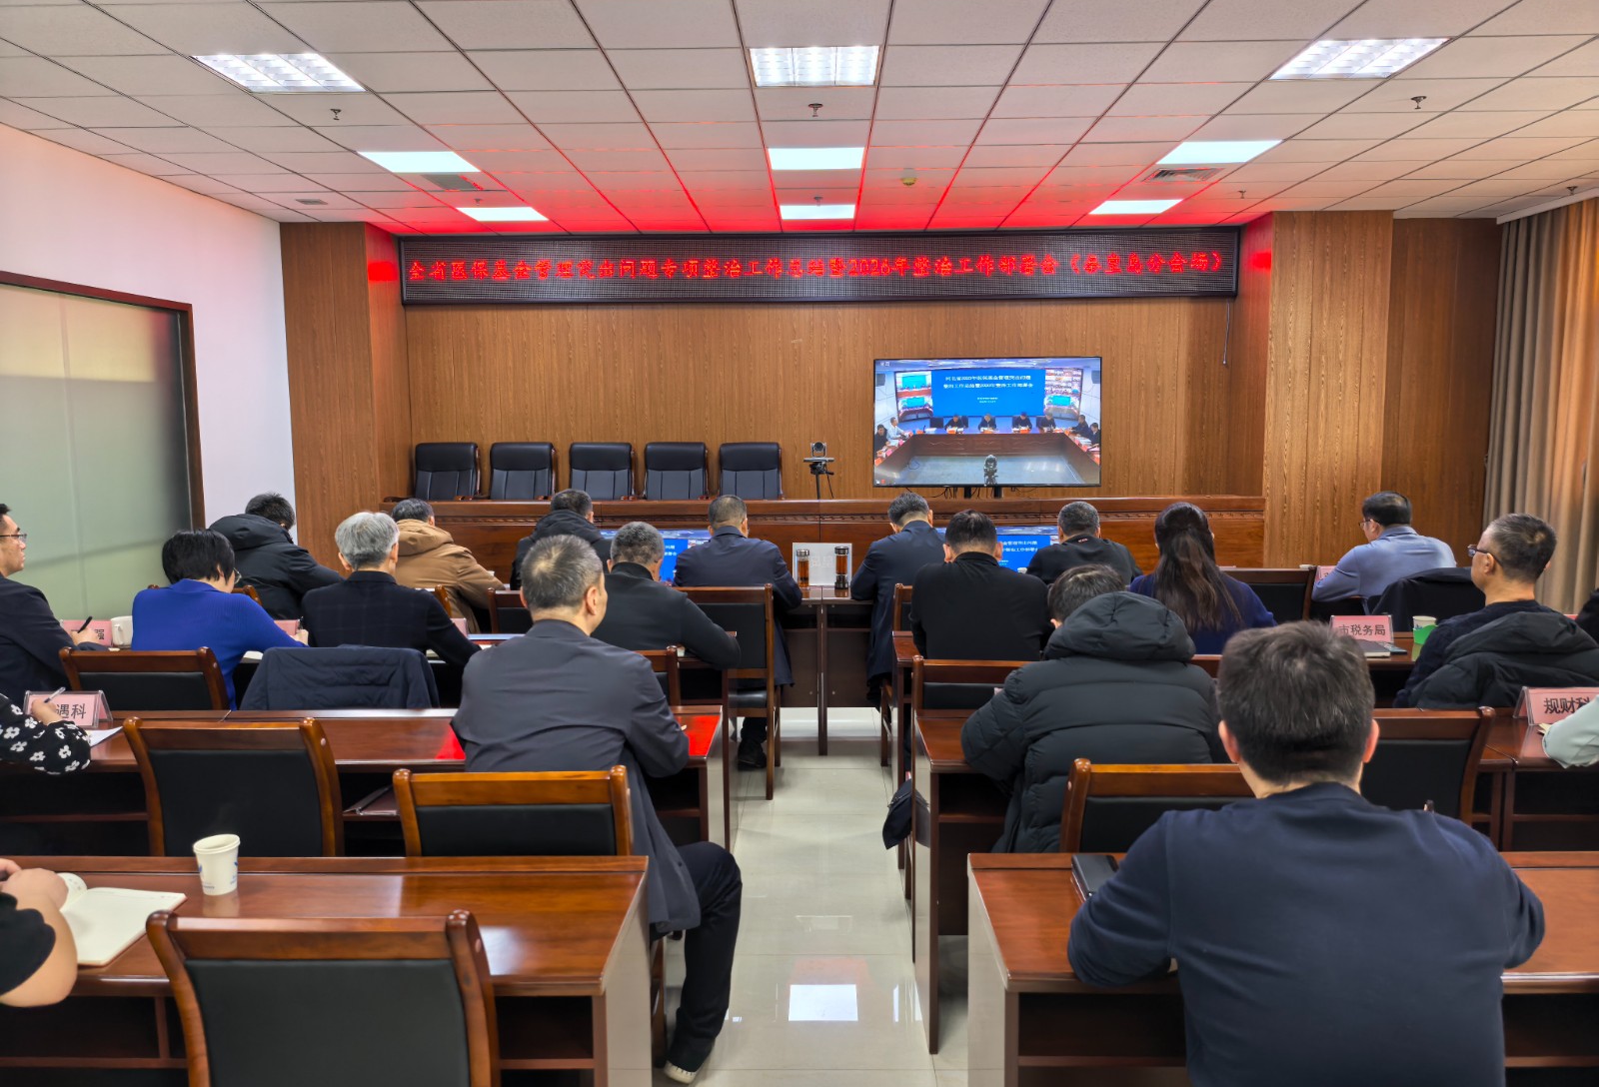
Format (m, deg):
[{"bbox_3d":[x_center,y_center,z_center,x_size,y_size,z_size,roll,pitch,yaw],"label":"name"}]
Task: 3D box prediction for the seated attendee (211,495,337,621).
[{"bbox_3d":[-2.358,0.408,5.127,0.570,1.290,0.760,1,6,9],"label":"seated attendee"}]

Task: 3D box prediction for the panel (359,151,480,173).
[{"bbox_3d":[-2.355,-2.391,6.915,0.600,0.050,0.580,0,6,1],"label":"panel"}]

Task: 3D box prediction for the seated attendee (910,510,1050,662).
[{"bbox_3d":[0.604,0.542,3.816,0.500,1.320,0.750,0,7,1],"label":"seated attendee"}]

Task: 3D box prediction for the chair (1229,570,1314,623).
[{"bbox_3d":[2.130,0.547,5.376,0.470,0.930,0.550,0,7,1],"label":"chair"}]

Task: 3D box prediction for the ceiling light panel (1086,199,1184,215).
[{"bbox_3d":[2.524,-2.529,8.351,0.590,0.040,0.590,0,6,1],"label":"ceiling light panel"}]

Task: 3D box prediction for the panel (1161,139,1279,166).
[{"bbox_3d":[2.505,-2.369,6.679,0.595,0.050,0.595,0,7,1],"label":"panel"}]

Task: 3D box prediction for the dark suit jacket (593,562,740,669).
[{"bbox_3d":[-0.521,0.384,3.699,0.580,0.650,0.480,0,7,5],"label":"dark suit jacket"}]

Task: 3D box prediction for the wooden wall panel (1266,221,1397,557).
[{"bbox_3d":[4.188,-0.999,8.879,0.940,3.227,0.100,0,6,1],"label":"wooden wall panel"}]

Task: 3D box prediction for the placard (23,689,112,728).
[{"bbox_3d":[-2.070,0.464,3.120,0.207,0.092,0.092,0,6,1],"label":"placard"}]

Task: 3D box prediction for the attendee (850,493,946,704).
[{"bbox_3d":[0.517,0.414,5.038,0.580,1.280,0.820,0,6,1],"label":"attendee"}]

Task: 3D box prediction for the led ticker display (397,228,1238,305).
[{"bbox_3d":[0.145,-2.323,9.328,6.999,0.570,0.120,0,6,1],"label":"led ticker display"}]

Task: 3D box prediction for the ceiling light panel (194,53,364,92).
[{"bbox_3d":[-2.416,-2.209,5.185,0.600,0.050,0.580,0,6,1],"label":"ceiling light panel"}]

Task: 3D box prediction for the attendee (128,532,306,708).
[{"bbox_3d":[-1.898,0.566,3.788,0.520,1.240,0.680,1,7,9],"label":"attendee"}]

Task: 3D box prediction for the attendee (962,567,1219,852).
[{"bbox_3d":[0.680,0.677,2.679,0.570,1.280,0.840,0,6,1],"label":"attendee"}]

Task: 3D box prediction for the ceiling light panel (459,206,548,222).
[{"bbox_3d":[-2.258,-2.549,8.525,0.595,0.050,0.595,0,7,1],"label":"ceiling light panel"}]

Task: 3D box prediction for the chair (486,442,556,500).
[{"bbox_3d":[-2.305,-0.263,9.007,0.620,1.100,0.660,0,7,1],"label":"chair"}]

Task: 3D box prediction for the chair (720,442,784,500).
[{"bbox_3d":[-0.400,-0.274,8.967,0.620,1.100,0.660,0,7,1],"label":"chair"}]

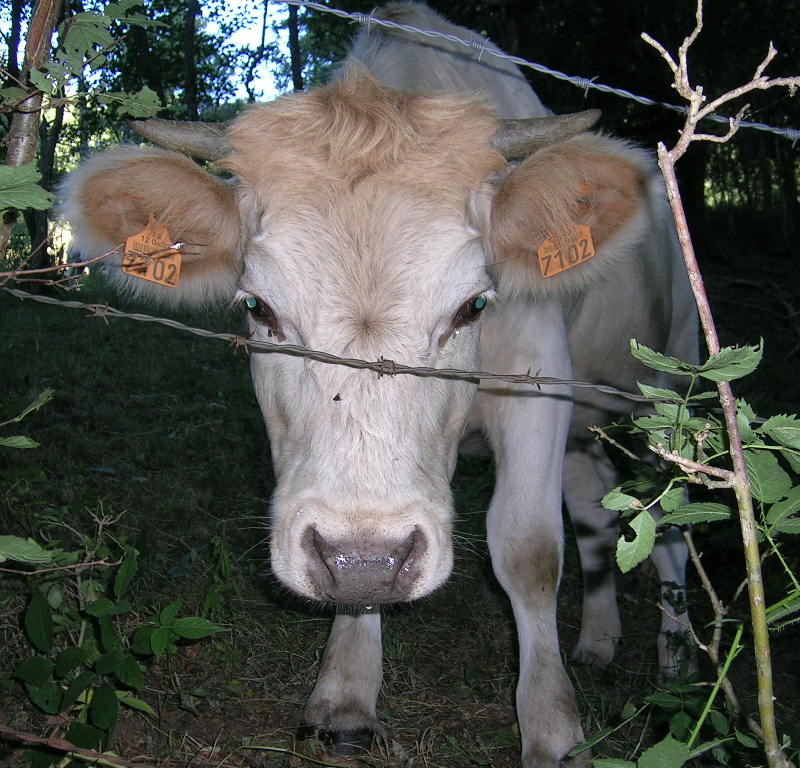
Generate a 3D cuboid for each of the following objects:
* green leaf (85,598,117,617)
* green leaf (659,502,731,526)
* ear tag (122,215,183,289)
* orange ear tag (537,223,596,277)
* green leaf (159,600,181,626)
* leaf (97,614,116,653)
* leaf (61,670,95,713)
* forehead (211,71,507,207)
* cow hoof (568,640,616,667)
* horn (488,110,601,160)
[{"bbox_3d":[-0.391,0.291,1.350,0.041,0.022,0.028,0,8,0],"label":"green leaf"},{"bbox_3d":[0.228,0.101,0.800,0.056,0.009,0.026,0,-30,-1],"label":"green leaf"},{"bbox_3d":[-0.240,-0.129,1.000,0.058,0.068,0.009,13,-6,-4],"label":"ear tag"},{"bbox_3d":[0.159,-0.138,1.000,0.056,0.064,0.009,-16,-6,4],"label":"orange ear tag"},{"bbox_3d":[-0.330,0.328,1.480,0.025,0.010,0.048,23,52,27],"label":"green leaf"},{"bbox_3d":[-0.404,0.341,1.420,0.028,0.056,0.014,0,-30,-7],"label":"leaf"},{"bbox_3d":[-0.424,0.404,1.360,0.033,0.012,0.064,34,57,18],"label":"leaf"},{"bbox_3d":[-0.036,-0.230,0.970,0.268,0.138,0.130,0,-2,0],"label":"forehead"},{"bbox_3d":[0.353,0.493,1.900,0.078,0.052,0.095,2,6,25],"label":"cow hoof"},{"bbox_3d":[0.140,-0.242,1.000,0.112,0.042,0.045,-15,3,1],"label":"horn"}]

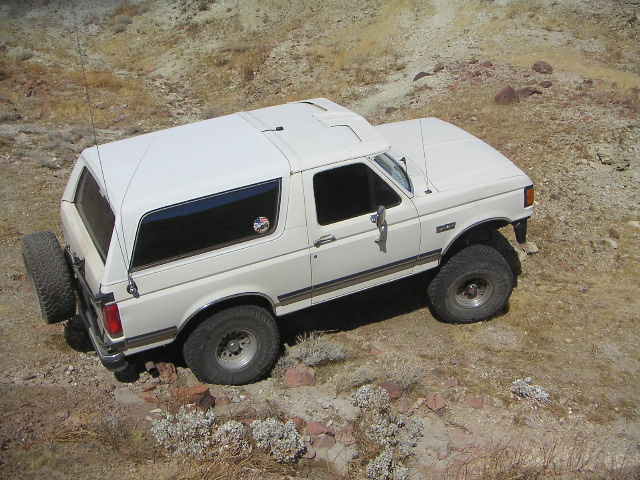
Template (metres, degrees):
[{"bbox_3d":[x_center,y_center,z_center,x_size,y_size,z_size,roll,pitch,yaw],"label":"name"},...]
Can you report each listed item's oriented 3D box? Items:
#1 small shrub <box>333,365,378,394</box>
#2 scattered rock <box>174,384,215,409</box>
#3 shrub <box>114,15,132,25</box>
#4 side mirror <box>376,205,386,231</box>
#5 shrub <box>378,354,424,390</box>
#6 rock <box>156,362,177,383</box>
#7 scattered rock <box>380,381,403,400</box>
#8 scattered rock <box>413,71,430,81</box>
[{"bbox_3d":[0.335,1.306,7.672,0.400,0.200,0.330,-2,30,0],"label":"small shrub"},{"bbox_3d":[-1.149,1.433,7.446,0.370,0.180,0.260,-2,30,0],"label":"scattered rock"},{"bbox_3d":[-4.106,-4.608,17.000,0.375,0.200,0.320,-2,28,0],"label":"shrub"},{"bbox_3d":[0.566,-0.203,7.457,0.060,0.210,0.140,-15,32,-20],"label":"side mirror"},{"bbox_3d":[0.763,1.246,7.620,0.420,0.280,0.370,-2,28,0],"label":"shrub"},{"bbox_3d":[-1.493,1.289,7.914,0.190,0.170,0.160,0,29,0],"label":"rock"},{"bbox_3d":[0.664,1.399,7.559,0.205,0.130,0.180,-2,30,0],"label":"scattered rock"},{"bbox_3d":[1.784,-2.892,14.300,0.310,0.150,0.240,-2,30,0],"label":"scattered rock"}]

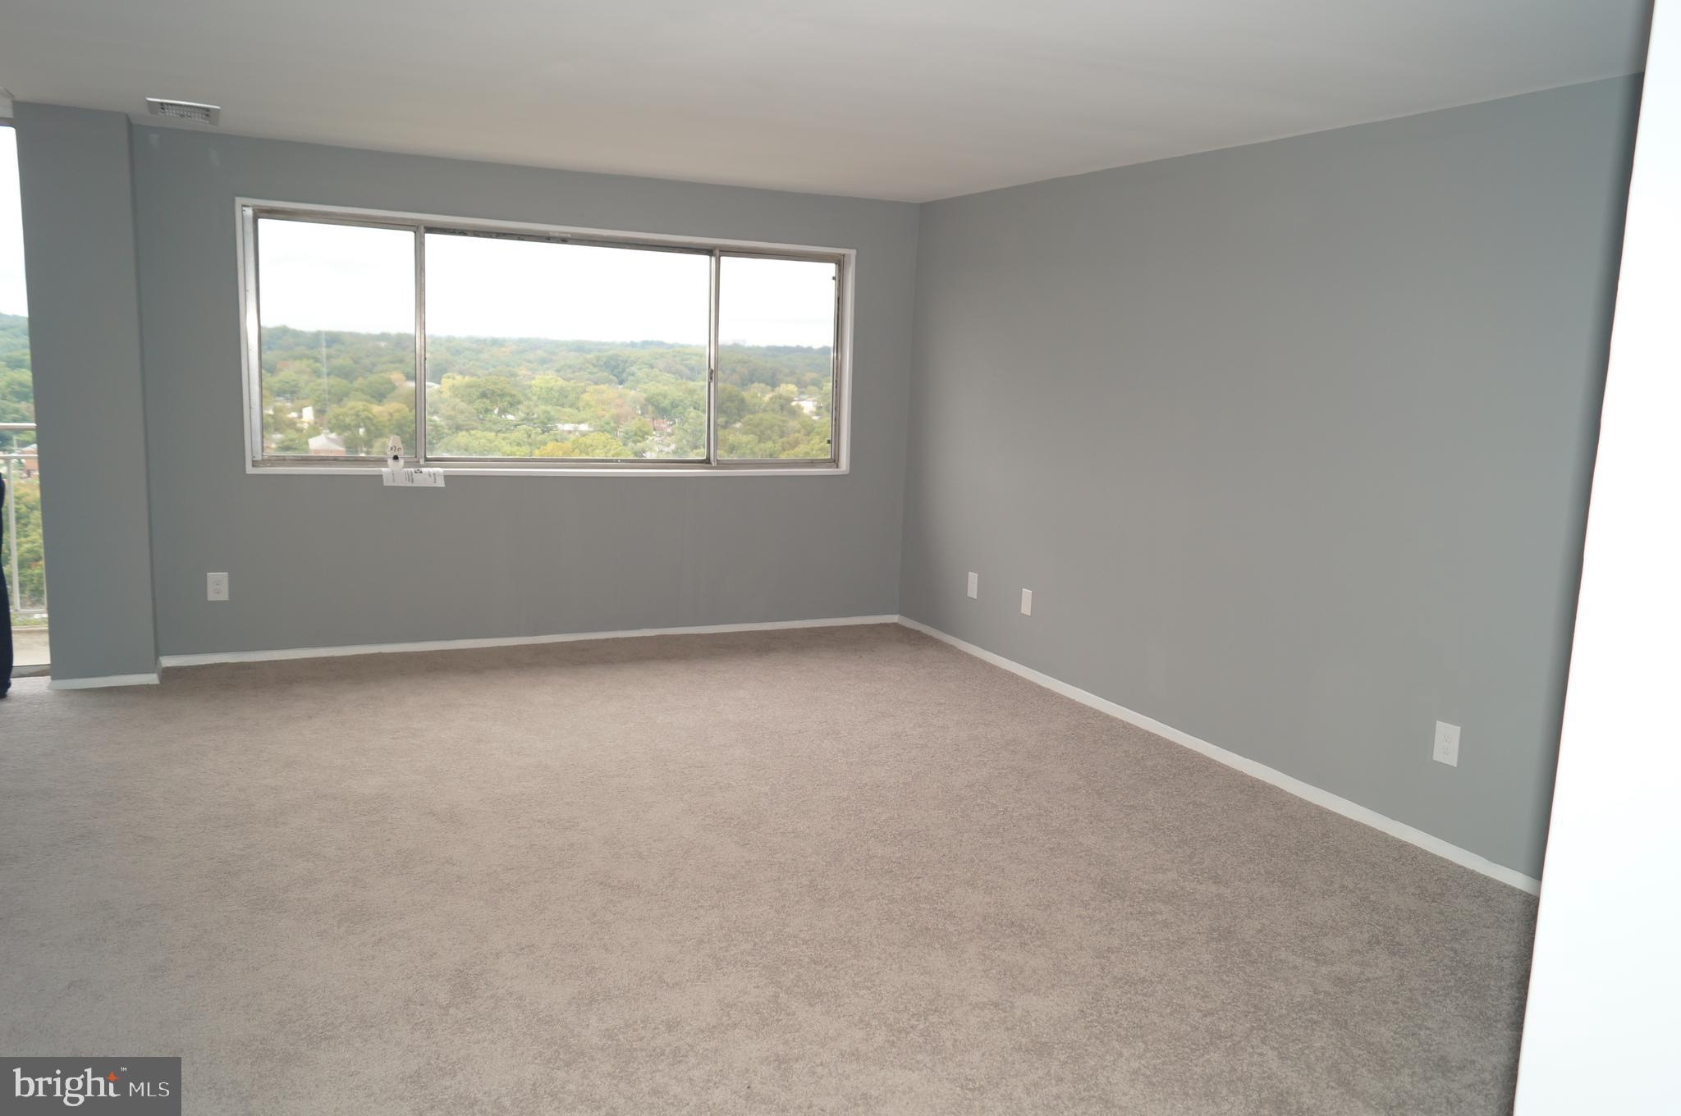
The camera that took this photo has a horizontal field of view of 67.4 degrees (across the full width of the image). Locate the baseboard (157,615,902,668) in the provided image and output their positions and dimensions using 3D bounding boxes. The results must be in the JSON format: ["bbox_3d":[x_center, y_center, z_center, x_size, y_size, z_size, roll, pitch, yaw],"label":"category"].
[{"bbox_3d":[-1.401,0.427,6.703,3.895,0.046,0.014,-2,10,-26],"label":"baseboard"}]

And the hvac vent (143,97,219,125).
[{"bbox_3d":[-2.663,-1.805,5.118,0.260,0.020,0.420,-2,10,-26],"label":"hvac vent"}]

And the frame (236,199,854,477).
[{"bbox_3d":[-1.360,-1.059,6.509,3.140,1.265,0.110,-2,10,-26],"label":"frame"}]

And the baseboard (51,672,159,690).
[{"bbox_3d":[-3.212,0.544,5.496,0.420,0.046,0.014,-2,10,-26],"label":"baseboard"}]

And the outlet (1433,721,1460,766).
[{"bbox_3d":[1.997,0.614,4.151,0.010,0.134,0.089,-2,10,-26],"label":"outlet"}]

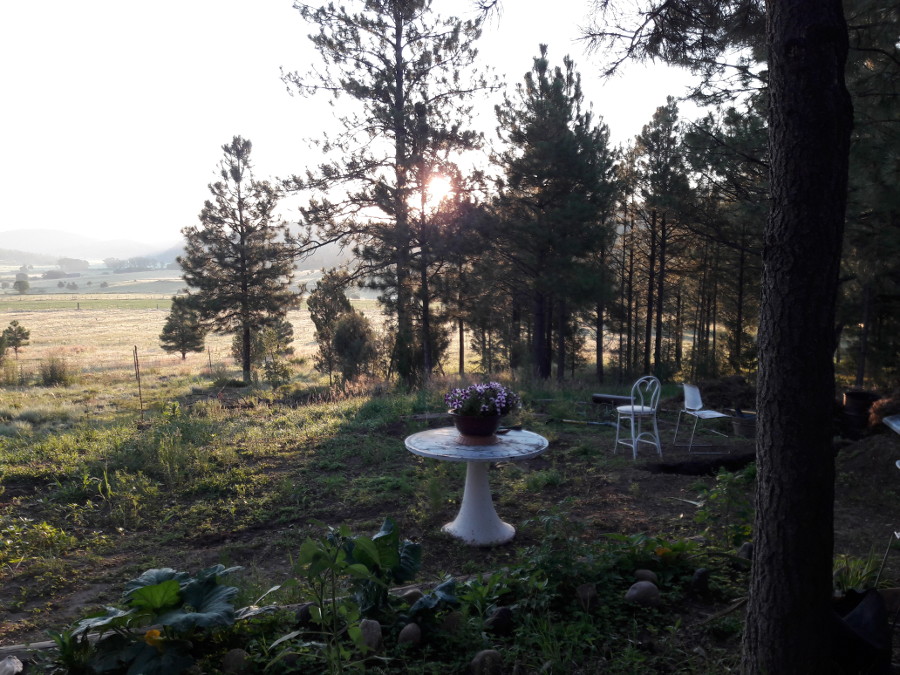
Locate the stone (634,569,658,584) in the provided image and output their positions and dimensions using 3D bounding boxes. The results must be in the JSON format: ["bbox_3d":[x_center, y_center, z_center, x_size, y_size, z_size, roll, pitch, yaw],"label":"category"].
[{"bbox_3d":[1.223,1.509,4.529,0.155,0.130,0.132,0,5,0],"label":"stone"}]

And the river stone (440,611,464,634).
[{"bbox_3d":[0.013,1.512,3.862,0.121,0.115,0.112,0,4,0],"label":"river stone"}]

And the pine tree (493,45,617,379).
[{"bbox_3d":[2.656,-3.053,18.161,3.151,8.268,3.151,0,5,0],"label":"pine tree"}]

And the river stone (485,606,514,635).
[{"bbox_3d":[0.263,1.501,3.862,0.151,0.134,0.135,0,4,0],"label":"river stone"}]

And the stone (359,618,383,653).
[{"bbox_3d":[-0.411,1.541,3.765,0.130,0.191,0.104,0,5,0],"label":"stone"}]

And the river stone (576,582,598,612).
[{"bbox_3d":[0.785,1.484,4.154,0.119,0.155,0.130,0,4,0],"label":"river stone"}]

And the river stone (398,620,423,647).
[{"bbox_3d":[-0.203,1.523,3.746,0.117,0.121,0.113,0,4,0],"label":"river stone"}]

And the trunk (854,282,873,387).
[{"bbox_3d":[8.804,-0.064,15.500,0.190,2.200,0.190,4,4,0],"label":"trunk"}]

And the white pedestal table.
[{"bbox_3d":[0.210,1.179,5.740,1.125,0.730,1.125,0,5,0],"label":"white pedestal table"}]

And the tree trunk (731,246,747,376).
[{"bbox_3d":[7.344,-0.712,18.500,0.200,3.300,0.200,0,4,0],"label":"tree trunk"}]

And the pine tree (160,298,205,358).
[{"bbox_3d":[-16.902,-0.569,46.000,2.950,4.050,2.900,0,4,0],"label":"pine tree"}]

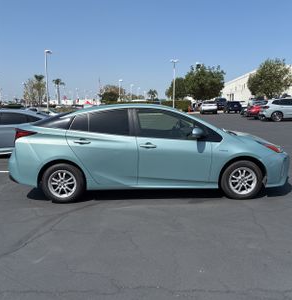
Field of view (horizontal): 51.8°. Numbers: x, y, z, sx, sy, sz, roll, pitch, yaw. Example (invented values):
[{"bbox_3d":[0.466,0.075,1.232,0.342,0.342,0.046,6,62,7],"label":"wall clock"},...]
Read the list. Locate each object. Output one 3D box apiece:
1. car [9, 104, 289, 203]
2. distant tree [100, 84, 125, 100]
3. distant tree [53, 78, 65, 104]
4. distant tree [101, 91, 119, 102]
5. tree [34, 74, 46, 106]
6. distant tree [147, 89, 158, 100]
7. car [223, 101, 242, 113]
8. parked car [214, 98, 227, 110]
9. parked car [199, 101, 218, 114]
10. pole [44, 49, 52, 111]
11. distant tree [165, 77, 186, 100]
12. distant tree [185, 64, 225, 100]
[{"bbox_3d":[0.096,-0.071,5.272,4.570,1.480,1.800,-1,9,-2],"label":"car"},{"bbox_3d":[-9.888,-16.106,90.592,7.347,6.551,7.347,0,9,0],"label":"distant tree"},{"bbox_3d":[-26.137,-17.053,90.436,3.586,8.552,3.586,0,9,0],"label":"distant tree"},{"bbox_3d":[-9.775,-13.627,80.860,4.689,4.691,4.689,0,9,0],"label":"distant tree"},{"bbox_3d":[-31.546,-17.564,90.353,3.132,9.613,3.132,0,9,0],"label":"tree"},{"bbox_3d":[2.555,-20.589,118.236,4.310,6.711,4.310,0,9,0],"label":"distant tree"},{"bbox_3d":[12.451,-6.198,42.934,1.970,1.750,4.800,1,9,9],"label":"car"},{"bbox_3d":[12.740,-7.806,50.954,1.980,1.920,5.200,2,9,12],"label":"parked car"},{"bbox_3d":[8.415,-5.751,40.428,1.920,1.670,4.700,1,9,8],"label":"parked car"},{"bbox_3d":[-11.824,-8.328,37.151,0.912,7.886,0.500,0,9,0],"label":"pole"},{"bbox_3d":[5.749,-10.672,57.036,4.424,6.217,4.424,0,9,0],"label":"distant tree"},{"bbox_3d":[9.900,-10.588,50.976,6.705,7.923,6.705,0,9,0],"label":"distant tree"}]

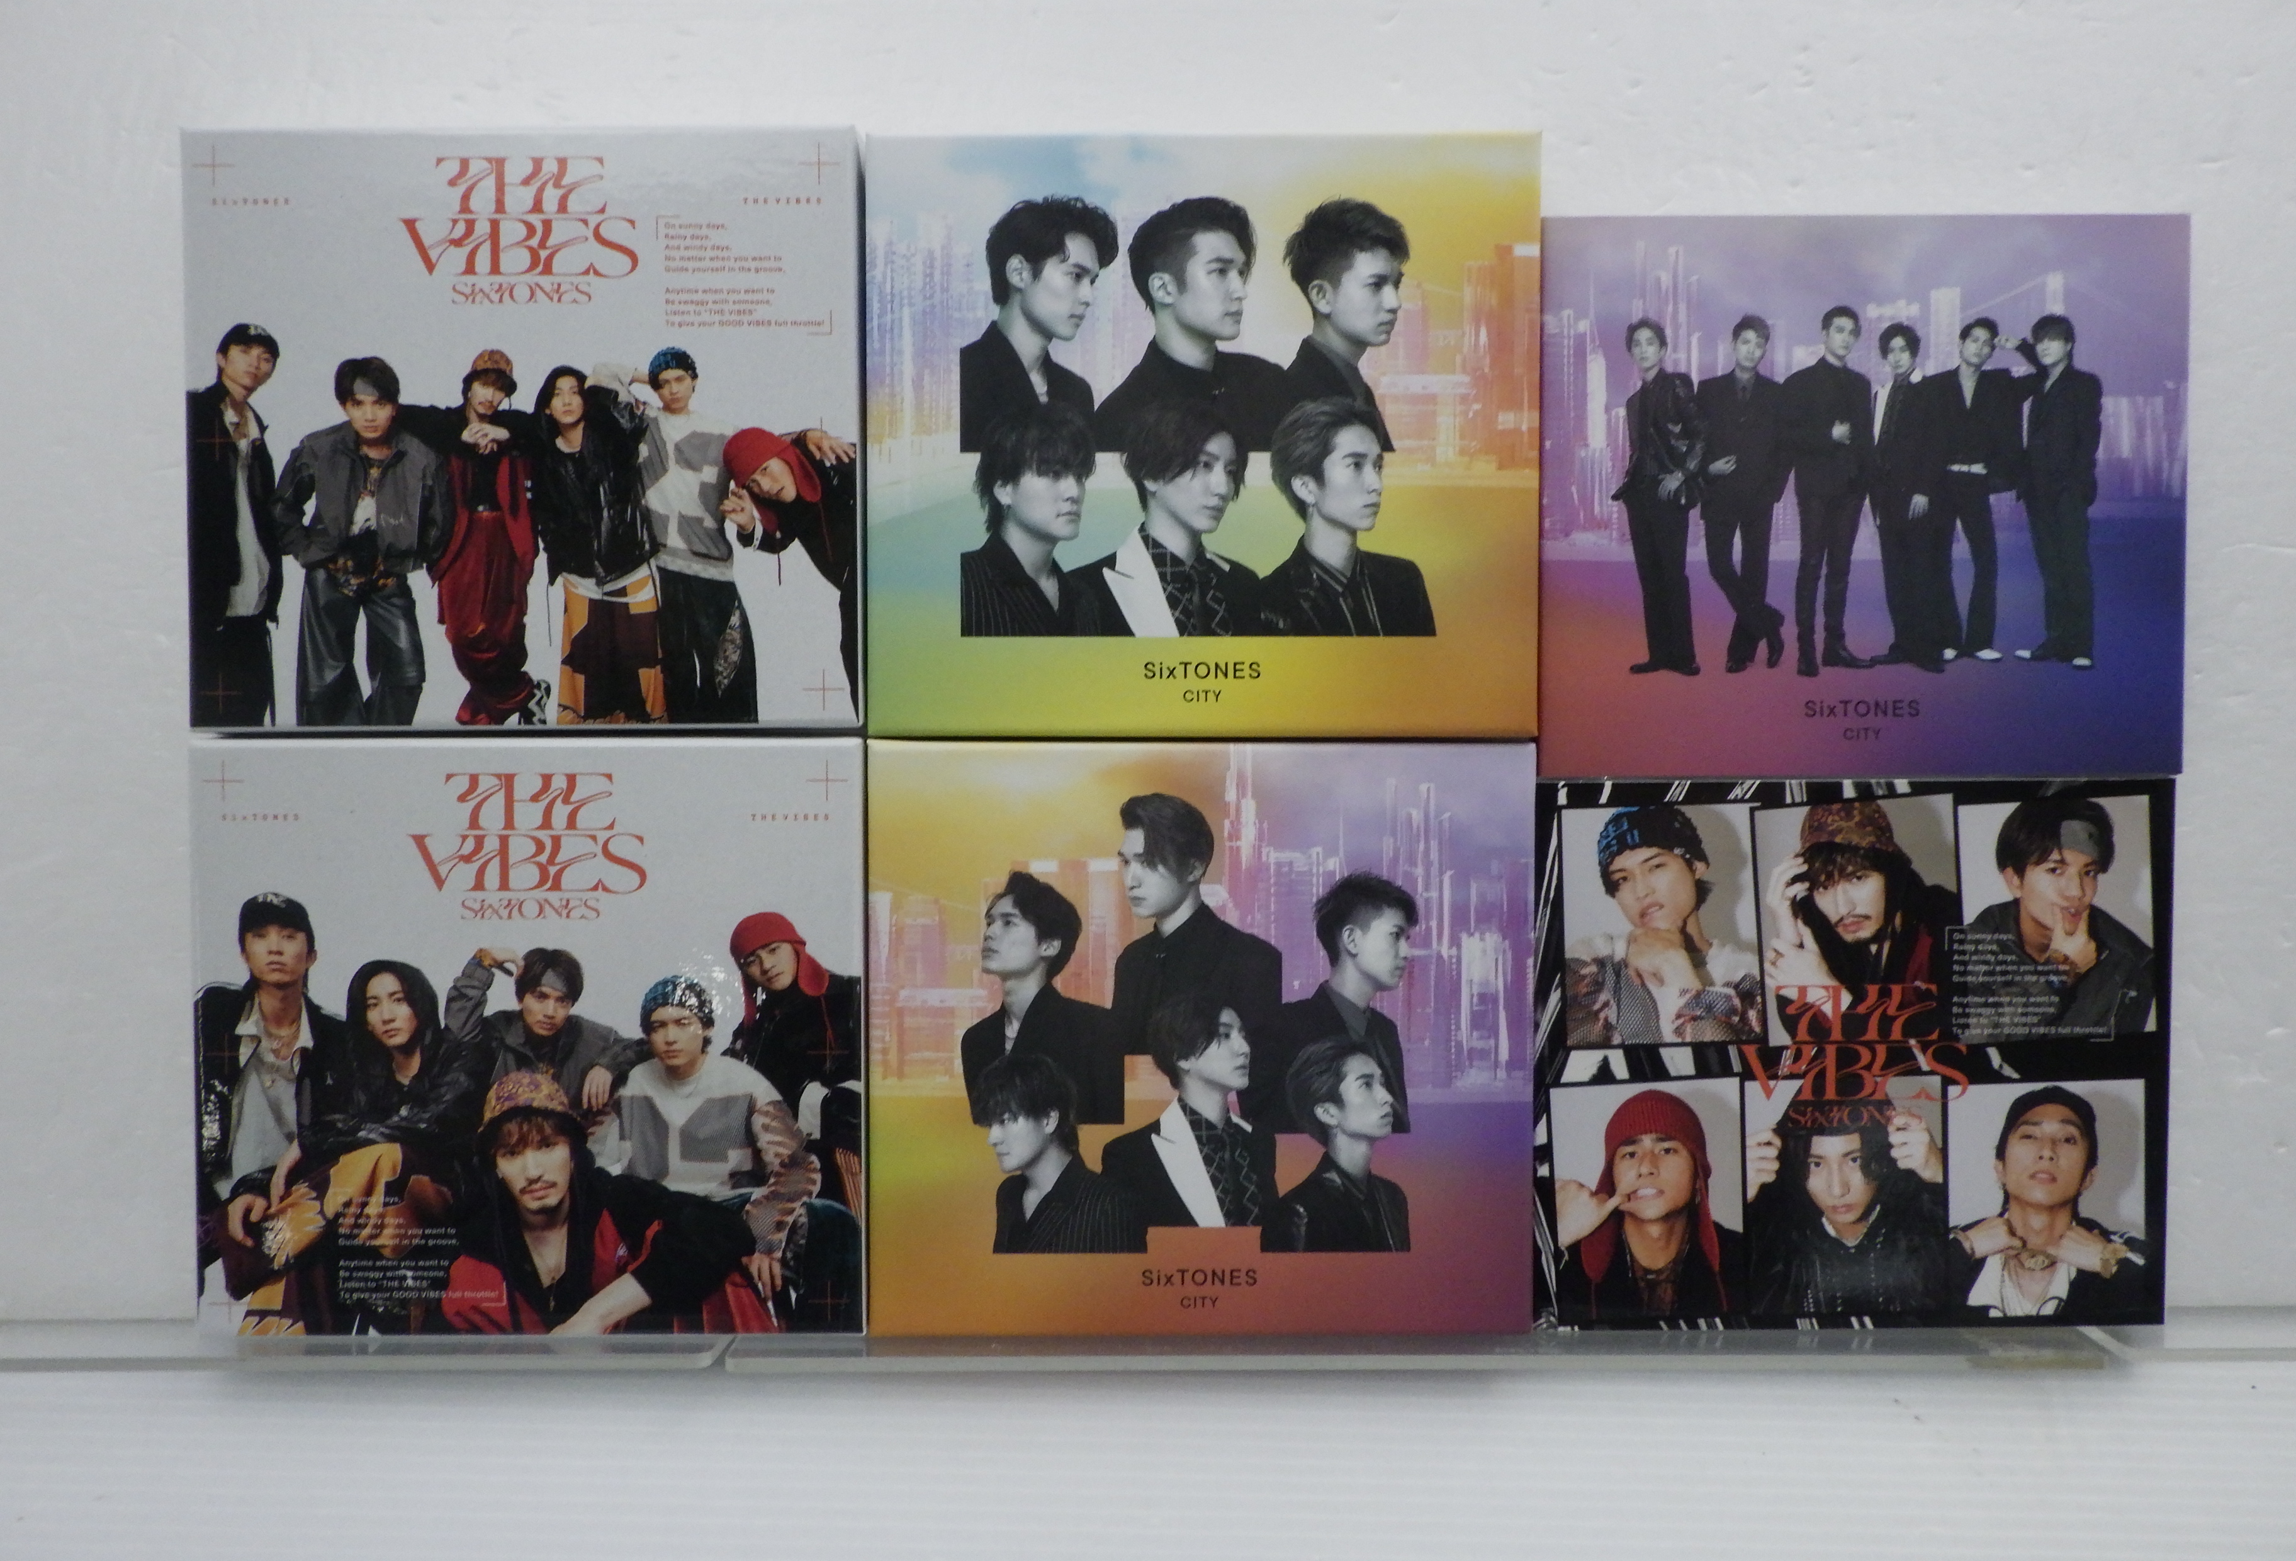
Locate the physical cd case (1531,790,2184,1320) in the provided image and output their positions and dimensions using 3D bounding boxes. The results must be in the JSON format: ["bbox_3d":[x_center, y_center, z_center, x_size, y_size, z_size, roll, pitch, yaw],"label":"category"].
[{"bbox_3d":[0.159,0.062,0.424,0.144,0.124,0.012,0,2,-1],"label":"physical cd case"}]

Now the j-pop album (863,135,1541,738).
[{"bbox_3d":[0.012,-0.076,0.418,0.148,0.132,0.018,0,1,0],"label":"j-pop album"}]

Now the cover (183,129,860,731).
[{"bbox_3d":[-0.138,-0.077,0.418,0.148,0.132,0.019,0,1,0],"label":"cover"}]

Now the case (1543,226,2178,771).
[{"bbox_3d":[0.159,-0.063,0.420,0.144,0.124,0.013,0,2,0],"label":"case"}]

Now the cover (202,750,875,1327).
[{"bbox_3d":[-0.137,0.057,0.420,0.148,0.132,0.019,0,1,0],"label":"cover"}]

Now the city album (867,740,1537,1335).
[{"bbox_3d":[0.012,0.058,0.421,0.148,0.132,0.018,0,1,0],"label":"city album"}]

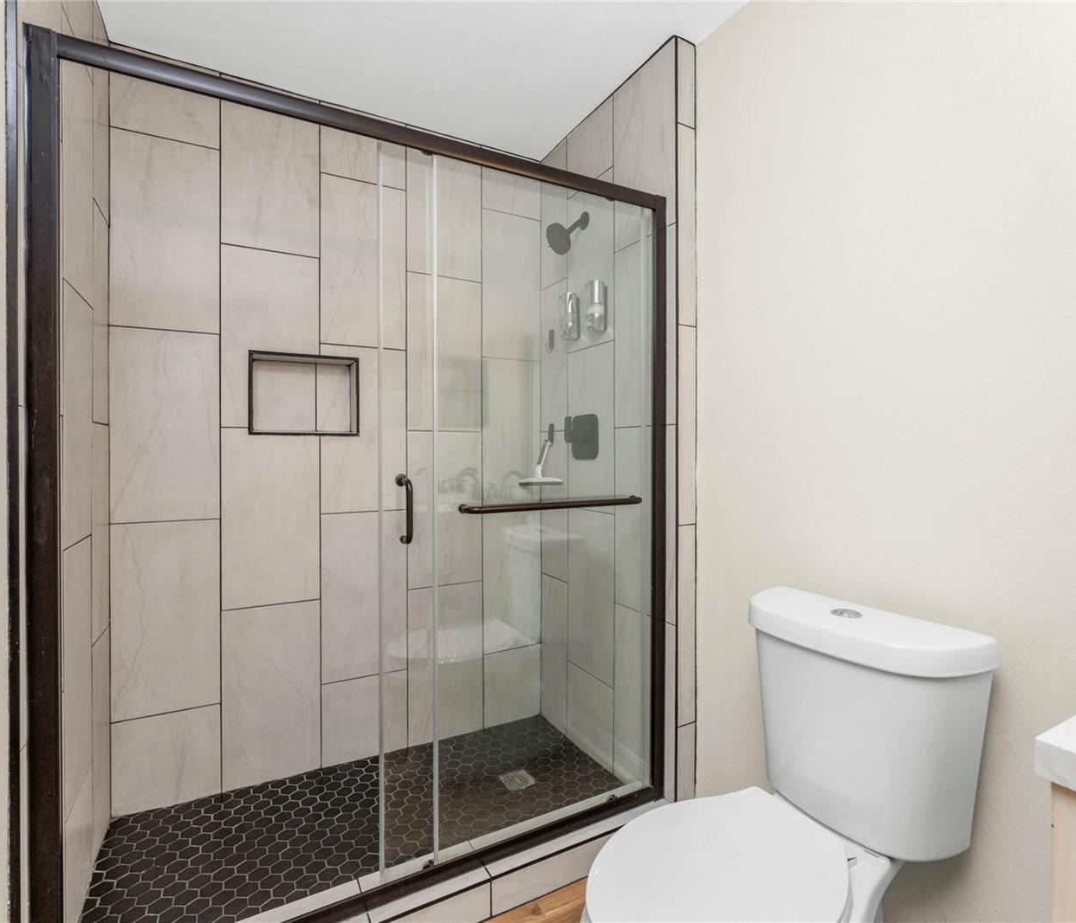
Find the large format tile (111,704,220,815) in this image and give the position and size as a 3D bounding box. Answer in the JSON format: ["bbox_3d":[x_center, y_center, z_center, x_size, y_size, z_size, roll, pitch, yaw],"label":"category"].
[{"bbox_3d":[-1.184,0.951,1.728,0.290,0.288,0.012,0,0,-27],"label":"large format tile"}]

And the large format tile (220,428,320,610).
[{"bbox_3d":[-0.919,0.192,1.867,0.304,0.610,0.012,0,0,-27],"label":"large format tile"}]

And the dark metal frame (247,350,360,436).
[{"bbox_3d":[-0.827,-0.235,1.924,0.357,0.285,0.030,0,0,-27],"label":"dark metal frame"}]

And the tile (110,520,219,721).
[{"bbox_3d":[-1.185,0.499,1.729,0.290,0.610,0.012,0,0,-27],"label":"tile"}]

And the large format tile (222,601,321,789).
[{"bbox_3d":[-0.917,0.800,1.866,0.304,0.601,0.012,0,0,-27],"label":"large format tile"}]

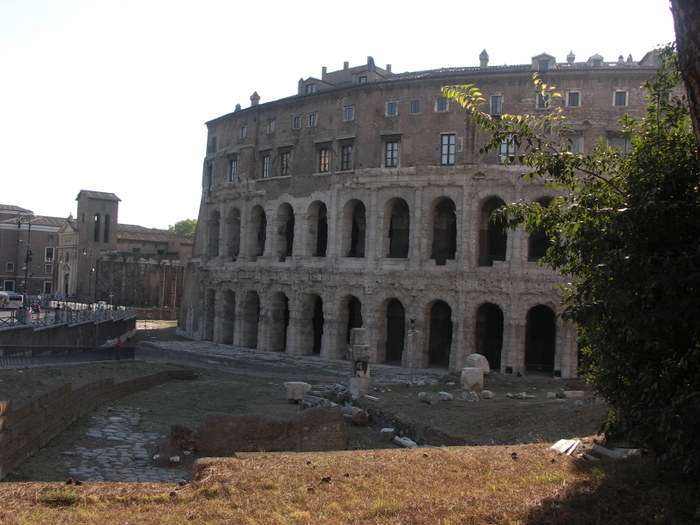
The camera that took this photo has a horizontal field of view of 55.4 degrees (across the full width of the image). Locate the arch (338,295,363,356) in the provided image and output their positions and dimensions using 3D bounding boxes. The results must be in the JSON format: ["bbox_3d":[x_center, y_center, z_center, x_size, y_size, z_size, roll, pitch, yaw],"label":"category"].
[{"bbox_3d":[0.402,6.999,72.299,2.920,6.721,1.600,1,-3,31],"label":"arch"}]

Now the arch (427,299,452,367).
[{"bbox_3d":[9.275,7.222,67.908,2.715,6.759,1.600,1,-2,22],"label":"arch"}]

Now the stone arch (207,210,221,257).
[{"bbox_3d":[-17.173,-3.812,89.050,1.600,6.382,2.823,3,-2,-37],"label":"stone arch"}]

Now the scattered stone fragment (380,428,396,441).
[{"bbox_3d":[2.070,9.200,35.765,0.780,0.420,0.650,2,-2,-10],"label":"scattered stone fragment"}]

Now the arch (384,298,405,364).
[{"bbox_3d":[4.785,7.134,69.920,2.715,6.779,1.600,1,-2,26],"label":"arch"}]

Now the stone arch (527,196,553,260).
[{"bbox_3d":[19.089,-3.145,65.647,2.942,6.397,1.600,2,-3,13],"label":"stone arch"}]

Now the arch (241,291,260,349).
[{"bbox_3d":[-11.295,6.887,81.206,2.920,6.721,1.600,0,-4,44],"label":"arch"}]

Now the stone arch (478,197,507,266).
[{"bbox_3d":[13.925,-3.045,64.867,2.750,6.580,1.500,1,-2,17],"label":"stone arch"}]

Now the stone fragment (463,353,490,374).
[{"bbox_3d":[11.356,8.899,59.207,1.900,1.750,1.300,3,-2,-25],"label":"stone fragment"}]

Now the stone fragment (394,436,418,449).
[{"bbox_3d":[2.909,9.228,34.293,0.500,0.330,1.450,3,-2,-35],"label":"stone fragment"}]

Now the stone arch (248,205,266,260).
[{"bbox_3d":[-10.695,-3.761,81.836,2.942,6.397,1.600,0,-4,44],"label":"stone arch"}]

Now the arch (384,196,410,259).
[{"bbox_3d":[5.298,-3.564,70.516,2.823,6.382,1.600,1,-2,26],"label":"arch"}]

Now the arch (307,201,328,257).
[{"bbox_3d":[-3.087,-3.598,73.168,2.750,6.150,1.500,1,-2,35],"label":"arch"}]

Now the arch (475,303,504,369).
[{"bbox_3d":[13.815,7.341,66.287,2.920,6.721,1.600,2,-3,18],"label":"arch"}]

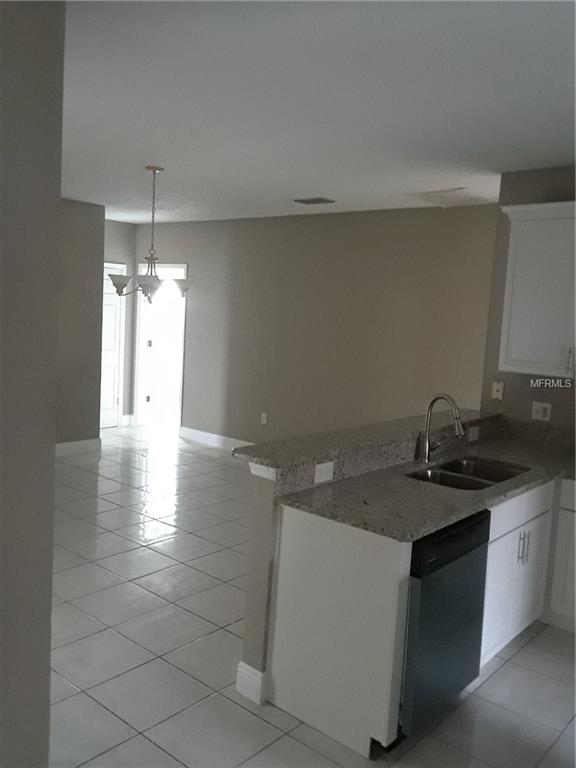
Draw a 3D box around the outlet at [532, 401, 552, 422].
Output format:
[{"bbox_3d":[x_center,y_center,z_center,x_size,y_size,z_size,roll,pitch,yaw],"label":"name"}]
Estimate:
[{"bbox_3d":[1.615,0.175,4.235,0.116,0.116,0.012,9,8,41],"label":"outlet"}]

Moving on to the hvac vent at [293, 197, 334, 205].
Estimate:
[{"bbox_3d":[0.235,-1.653,6.036,0.330,0.025,0.220,9,8,41],"label":"hvac vent"}]

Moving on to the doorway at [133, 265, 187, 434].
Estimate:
[{"bbox_3d":[-1.637,-0.450,8.618,0.976,2.165,0.130,9,8,41],"label":"doorway"}]

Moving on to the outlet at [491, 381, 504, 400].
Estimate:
[{"bbox_3d":[1.396,0.049,4.419,0.074,0.116,0.012,9,8,41],"label":"outlet"}]

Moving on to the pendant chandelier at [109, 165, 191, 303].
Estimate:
[{"bbox_3d":[-1.016,-1.108,4.991,0.610,0.988,0.610,3,6,0],"label":"pendant chandelier"}]

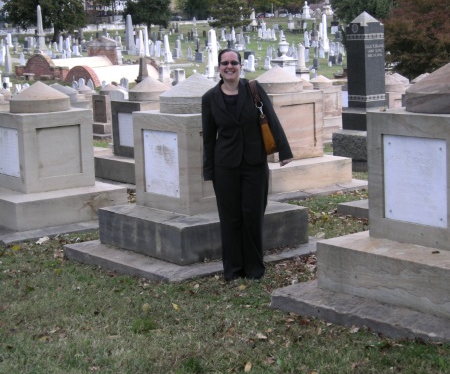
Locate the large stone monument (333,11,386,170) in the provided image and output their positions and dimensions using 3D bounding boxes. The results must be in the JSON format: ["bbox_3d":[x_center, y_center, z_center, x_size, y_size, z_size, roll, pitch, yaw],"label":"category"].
[{"bbox_3d":[1.969,-1.335,15.004,0.680,2.190,0.680,-8,10,-35],"label":"large stone monument"}]

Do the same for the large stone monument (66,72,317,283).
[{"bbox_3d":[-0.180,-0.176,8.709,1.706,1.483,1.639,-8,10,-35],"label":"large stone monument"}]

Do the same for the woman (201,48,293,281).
[{"bbox_3d":[0.155,-0.165,7.731,0.630,1.645,0.360,-2,8,1],"label":"woman"}]

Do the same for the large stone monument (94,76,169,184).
[{"bbox_3d":[-1.049,-0.858,15.355,1.238,1.450,1.238,-8,10,-34],"label":"large stone monument"}]

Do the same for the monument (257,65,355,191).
[{"bbox_3d":[0.688,-0.760,13.246,1.249,1.450,1.249,-8,10,-34],"label":"monument"}]

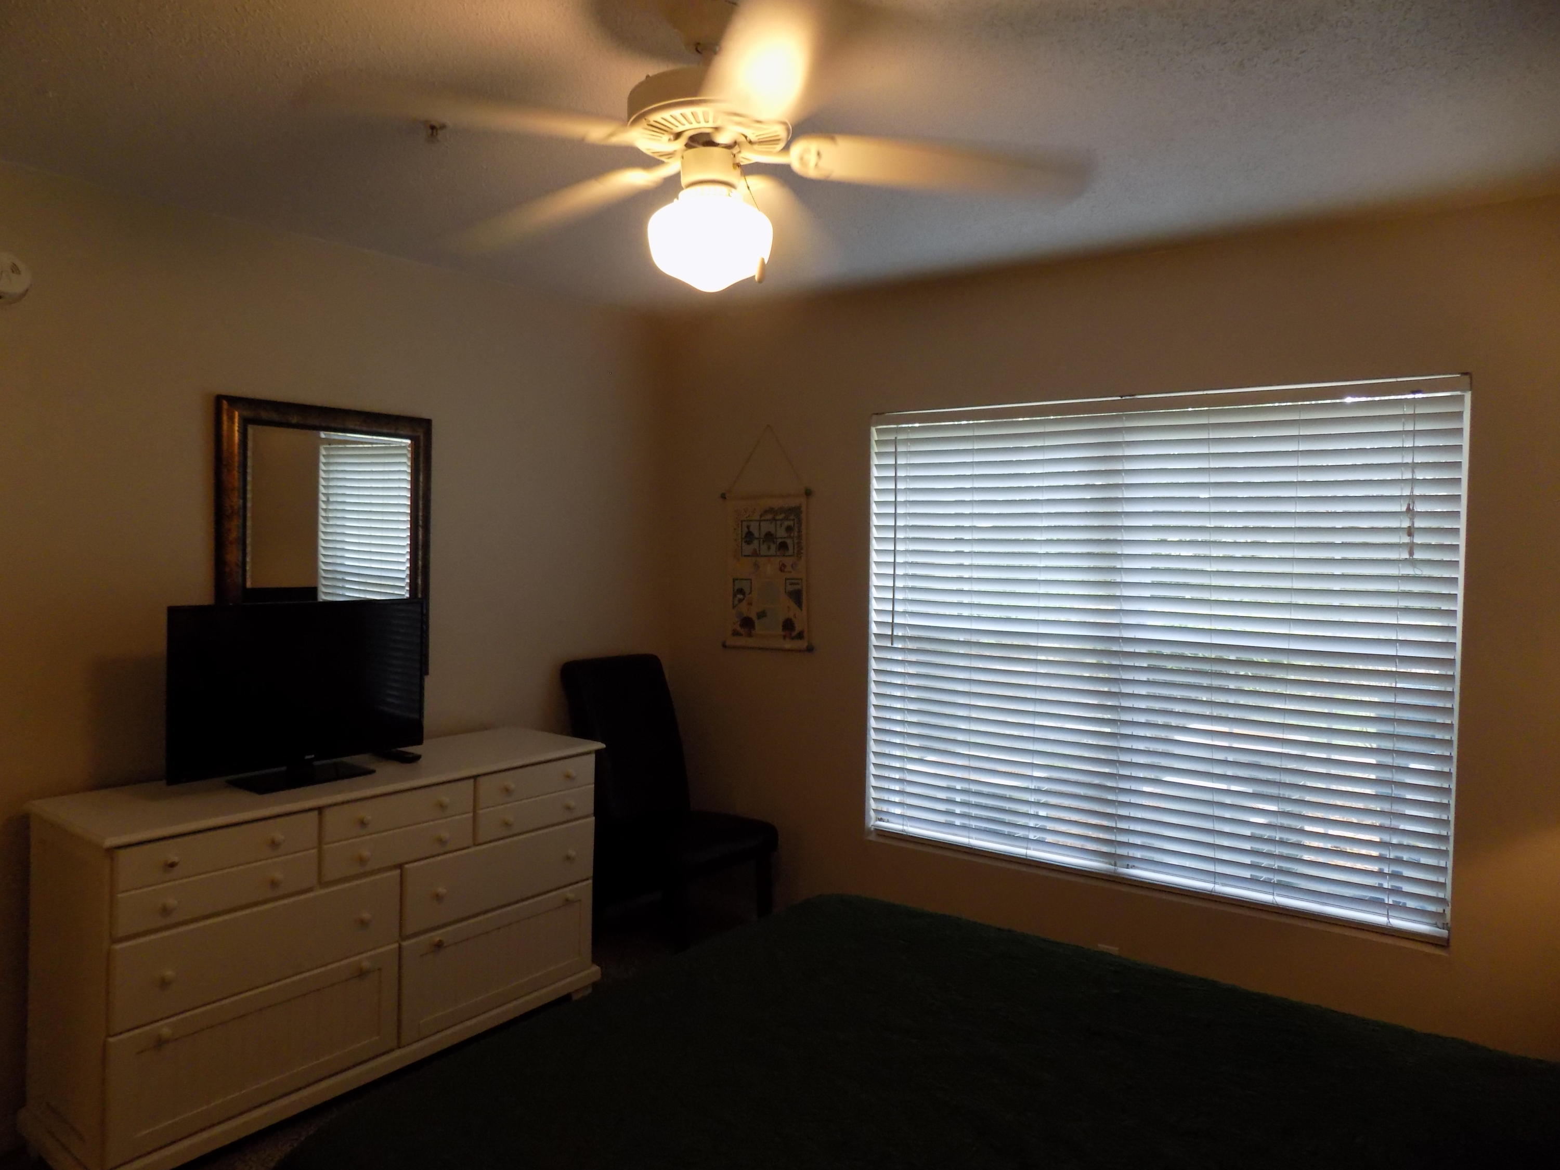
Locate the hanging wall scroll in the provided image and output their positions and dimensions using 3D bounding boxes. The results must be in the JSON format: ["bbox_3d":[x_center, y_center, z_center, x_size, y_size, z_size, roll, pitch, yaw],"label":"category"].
[{"bbox_3d":[-0.057,-0.183,4.042,0.440,0.870,0.025,2,2,36],"label":"hanging wall scroll"}]

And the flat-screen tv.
[{"bbox_3d":[-1.296,0.290,2.873,0.200,0.475,0.735,2,2,36],"label":"flat-screen tv"}]

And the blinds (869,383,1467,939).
[{"bbox_3d":[1.066,0.174,3.281,1.800,1.510,0.060,2,2,36],"label":"blinds"}]

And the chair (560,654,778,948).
[{"bbox_3d":[-0.419,0.828,3.813,0.650,1.065,0.485,3,2,41],"label":"chair"}]

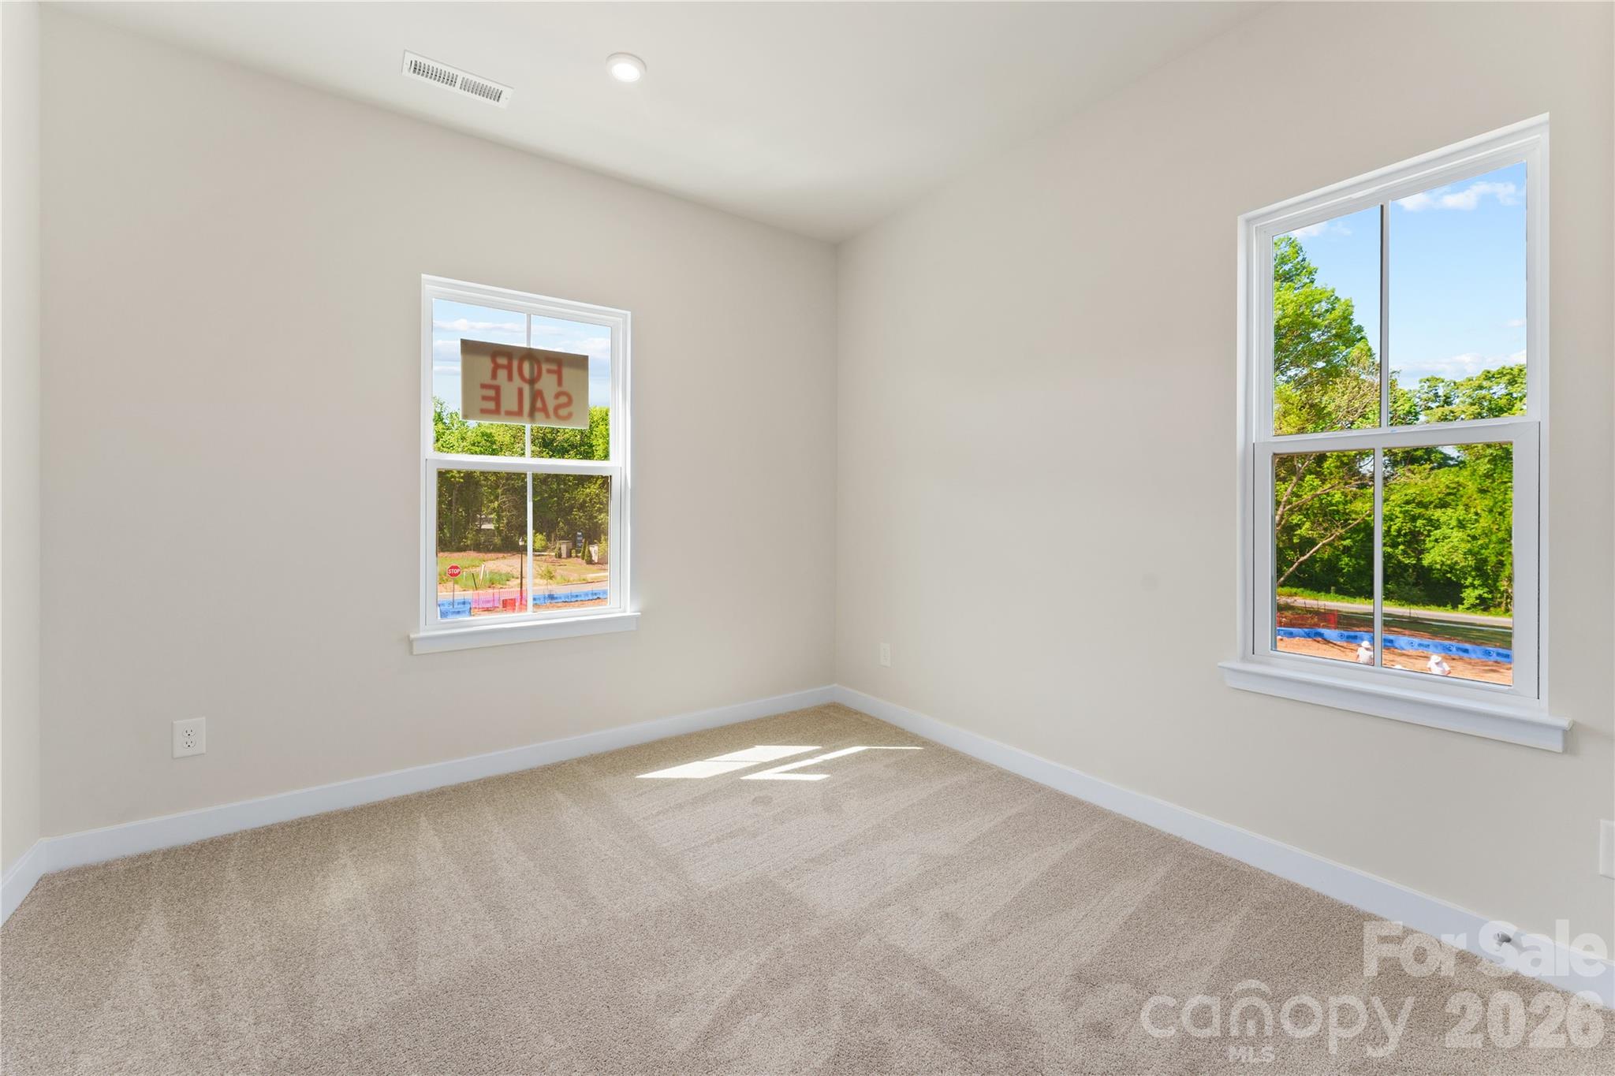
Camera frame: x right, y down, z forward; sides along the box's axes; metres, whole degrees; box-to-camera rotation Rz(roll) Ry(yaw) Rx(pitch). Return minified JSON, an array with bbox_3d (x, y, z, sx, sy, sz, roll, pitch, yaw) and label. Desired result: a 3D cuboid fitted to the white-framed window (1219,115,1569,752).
[{"bbox_3d":[1.637,-0.270,1.827,0.120,1.563,0.740,-1,2,-36],"label":"white-framed window"}]

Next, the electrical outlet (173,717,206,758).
[{"bbox_3d":[-2.158,0.699,2.193,0.080,0.126,0.010,-1,2,-34],"label":"electrical outlet"}]

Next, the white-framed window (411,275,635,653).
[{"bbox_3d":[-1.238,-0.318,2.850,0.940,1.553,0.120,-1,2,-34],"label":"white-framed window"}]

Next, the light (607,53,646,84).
[{"bbox_3d":[-0.644,-1.666,2.229,0.148,0.026,0.148,0,1,0],"label":"light"}]

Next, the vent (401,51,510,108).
[{"bbox_3d":[-1.284,-1.674,2.314,0.348,0.020,0.150,-1,2,-34],"label":"vent"}]

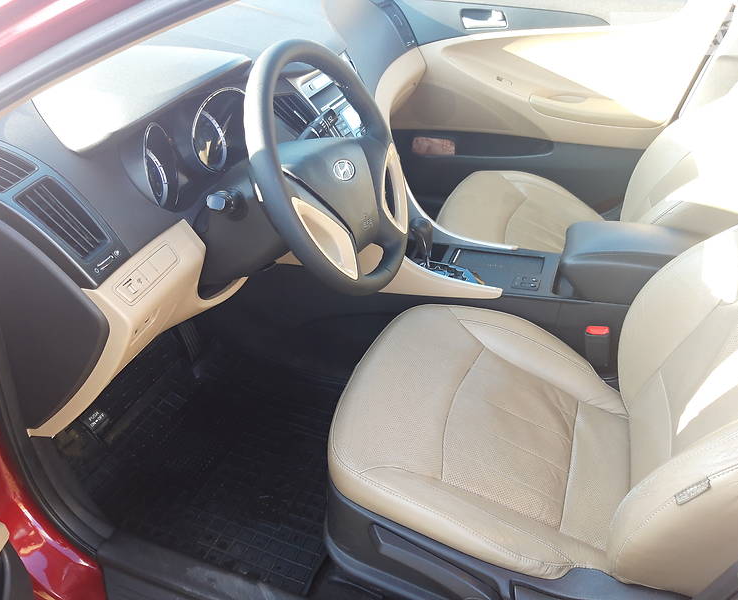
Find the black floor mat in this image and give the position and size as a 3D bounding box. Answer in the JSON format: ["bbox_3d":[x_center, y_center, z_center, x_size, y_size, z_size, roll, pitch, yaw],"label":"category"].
[{"bbox_3d":[-0.305,0.284,1.283,0.640,0.080,0.515,8,32,21],"label":"black floor mat"}]

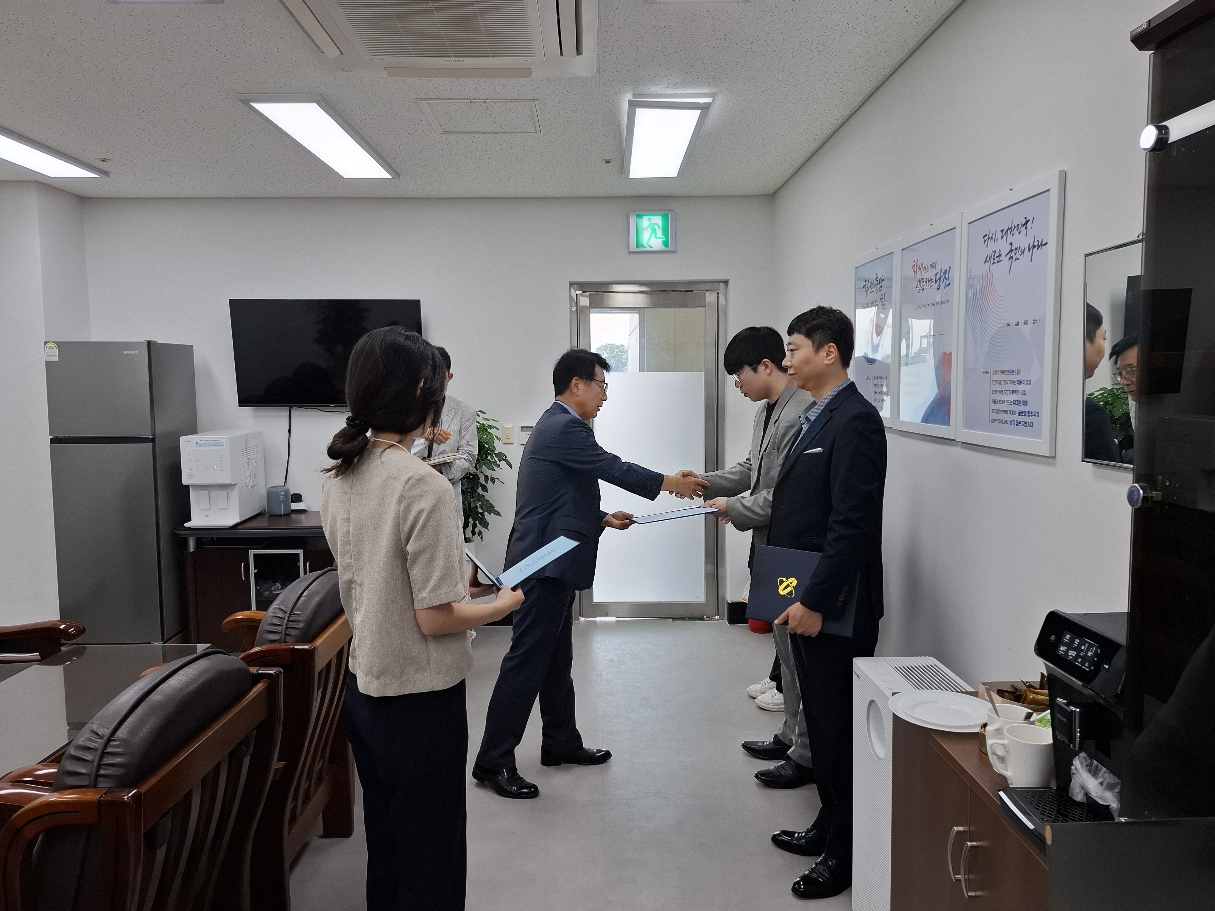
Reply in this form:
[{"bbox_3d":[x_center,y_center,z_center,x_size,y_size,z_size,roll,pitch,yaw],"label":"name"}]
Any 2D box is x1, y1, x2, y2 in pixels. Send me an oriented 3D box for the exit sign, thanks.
[{"bbox_3d":[0.275,-1.362,4.930,0.289,0.243,0.050,0,5,-1],"label":"exit sign"}]

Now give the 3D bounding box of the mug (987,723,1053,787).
[{"bbox_3d":[0.794,0.585,1.549,0.122,0.095,0.088,-1,5,-1],"label":"mug"}]

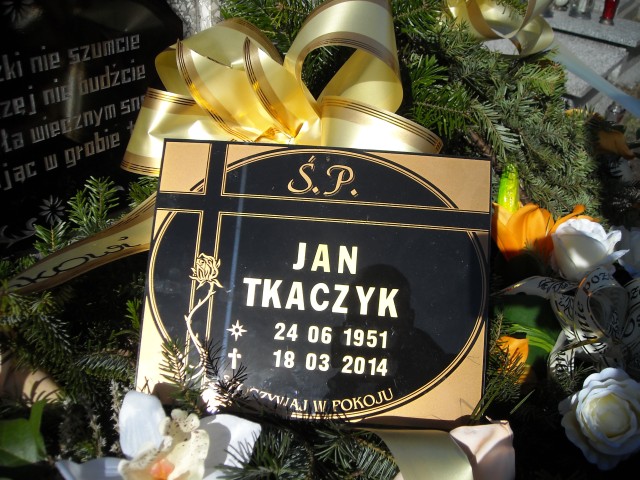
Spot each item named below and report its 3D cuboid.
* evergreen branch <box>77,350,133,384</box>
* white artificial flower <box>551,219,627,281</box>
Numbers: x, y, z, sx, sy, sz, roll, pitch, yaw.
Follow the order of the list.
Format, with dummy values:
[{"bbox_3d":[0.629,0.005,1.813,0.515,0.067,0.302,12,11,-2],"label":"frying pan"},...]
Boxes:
[{"bbox_3d":[-0.186,0.110,0.560,0.054,0.025,0.032,0,35,0],"label":"evergreen branch"},{"bbox_3d":[0.232,0.009,0.560,0.065,0.056,0.060,0,35,0],"label":"white artificial flower"}]

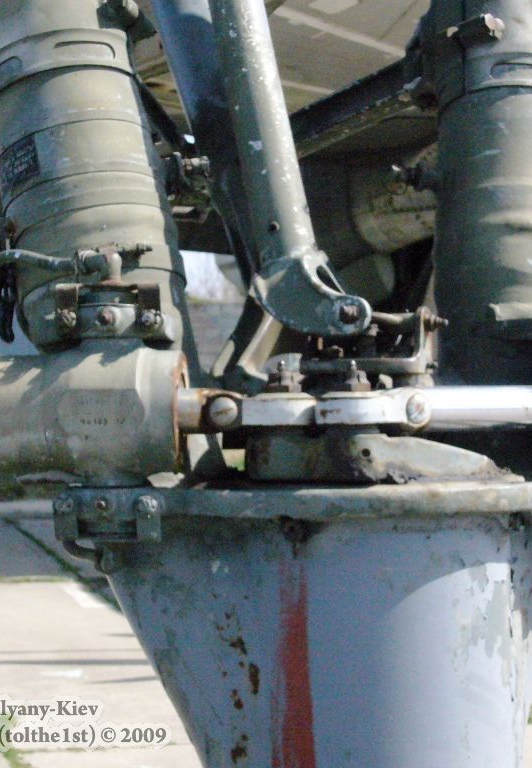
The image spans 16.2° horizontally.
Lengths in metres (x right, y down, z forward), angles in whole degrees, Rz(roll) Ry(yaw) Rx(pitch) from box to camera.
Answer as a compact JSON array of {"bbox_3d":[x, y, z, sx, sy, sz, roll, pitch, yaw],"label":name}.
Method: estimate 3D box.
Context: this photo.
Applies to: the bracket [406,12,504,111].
[{"bbox_3d":[0.262,-0.447,2.580,0.110,0.105,0.085,-8,-16,30],"label":"bracket"}]

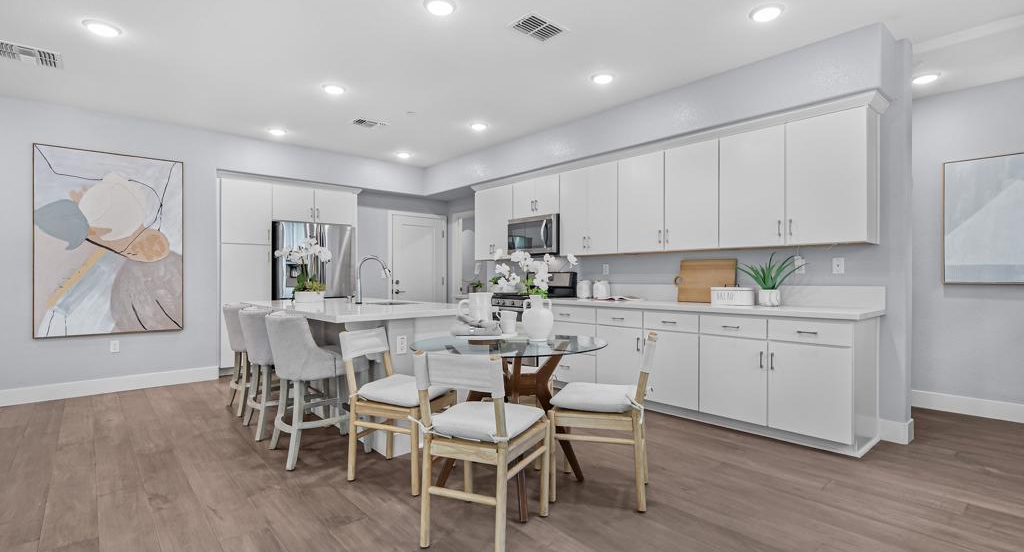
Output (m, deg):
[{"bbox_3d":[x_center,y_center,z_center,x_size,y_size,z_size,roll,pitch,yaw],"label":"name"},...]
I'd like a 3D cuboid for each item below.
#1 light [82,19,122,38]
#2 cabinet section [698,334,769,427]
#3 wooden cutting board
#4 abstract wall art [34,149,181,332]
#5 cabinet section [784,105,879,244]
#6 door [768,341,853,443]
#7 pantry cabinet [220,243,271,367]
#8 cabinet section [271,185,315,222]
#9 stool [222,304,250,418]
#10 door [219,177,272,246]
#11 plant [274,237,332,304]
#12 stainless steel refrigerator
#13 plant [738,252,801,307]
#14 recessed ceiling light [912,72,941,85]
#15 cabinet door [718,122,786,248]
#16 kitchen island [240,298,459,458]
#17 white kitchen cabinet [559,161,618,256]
[{"bbox_3d":[-2.666,-1.597,3.147,0.211,0.030,0.211,0,0,-42],"label":"light"},{"bbox_3d":[1.615,0.748,3.549,0.025,0.595,0.497,0,0,-42],"label":"cabinet section"},{"bbox_3d":[1.689,0.047,4.228,0.025,0.382,0.508,13,-9,-41],"label":"wooden cutting board"},{"bbox_3d":[-3.943,-0.318,4.796,1.142,1.782,0.040,0,0,-41],"label":"abstract wall art"},{"bbox_3d":[2.182,-0.671,3.380,0.025,0.891,0.495,0,0,-41],"label":"cabinet section"},{"bbox_3d":[1.945,0.747,3.180,0.025,0.595,0.483,0,0,-42],"label":"door"},{"bbox_3d":[-3.293,0.335,5.871,0.510,1.410,0.600,0,0,-42],"label":"pantry cabinet"},{"bbox_3d":[-2.887,-0.891,6.228,0.507,0.424,0.500,0,0,-42],"label":"cabinet section"},{"bbox_3d":[-2.217,0.707,4.270,0.560,0.900,0.490,0,0,-42],"label":"stool"},{"bbox_3d":[-3.088,-0.738,5.641,0.526,0.727,0.025,0,0,-41],"label":"door"},{"bbox_3d":[-1.853,-0.053,4.300,0.500,0.580,0.300,0,0,0],"label":"plant"},{"bbox_3d":[-2.648,0.266,6.282,0.920,1.800,0.780,0,0,-42],"label":"stainless steel refrigerator"},{"bbox_3d":[1.984,0.029,3.720,0.380,0.420,0.430,0,0,-41],"label":"plant"},{"bbox_3d":[3.199,-1.518,3.738,0.170,0.030,0.170,0,0,-42],"label":"recessed ceiling light"},{"bbox_3d":[1.854,-0.670,3.751,0.025,0.891,0.495,0,0,-41],"label":"cabinet door"},{"bbox_3d":[-1.245,0.689,3.954,1.237,0.914,2.086,0,0,-42],"label":"kitchen island"},{"bbox_3d":[0.891,-0.670,5.074,0.328,0.903,0.761,0,0,-41],"label":"white kitchen cabinet"}]

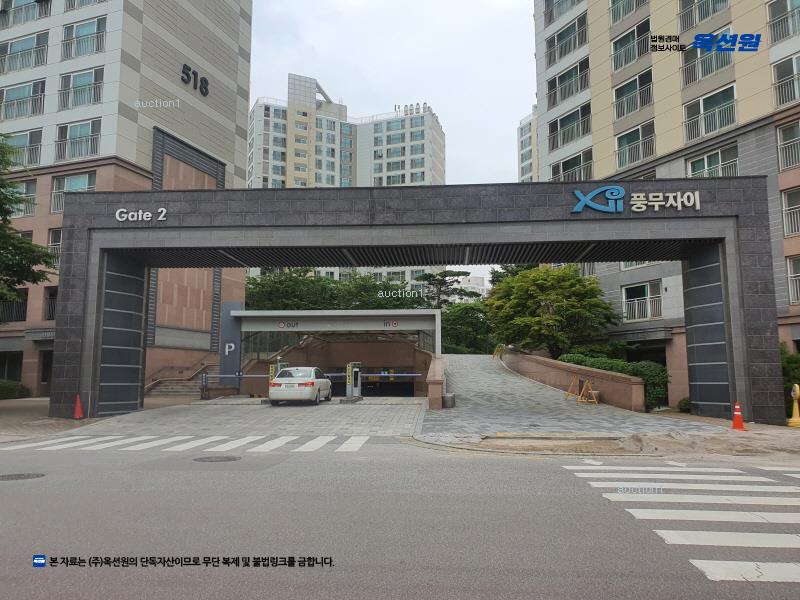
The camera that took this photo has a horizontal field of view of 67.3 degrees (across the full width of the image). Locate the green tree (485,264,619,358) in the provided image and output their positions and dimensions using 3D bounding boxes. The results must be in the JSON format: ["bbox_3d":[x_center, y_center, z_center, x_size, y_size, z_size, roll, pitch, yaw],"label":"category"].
[{"bbox_3d":[7.625,0.651,30.164,6.745,4.754,6.200,0,-7,0],"label":"green tree"}]

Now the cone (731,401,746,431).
[{"bbox_3d":[8.700,2.960,15.449,0.390,0.740,0.390,0,-7,0],"label":"cone"}]

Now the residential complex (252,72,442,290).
[{"bbox_3d":[-11.292,-13.477,120.703,40.000,56.500,22.000,1,-7,-5],"label":"residential complex"}]

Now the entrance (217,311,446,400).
[{"bbox_3d":[-3.155,2.790,29.636,10.430,4.119,4.500,-1,-7,4],"label":"entrance"}]

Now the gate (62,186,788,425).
[{"bbox_3d":[0.143,0.225,19.437,21.372,7.111,3.200,-1,-7,4],"label":"gate"}]

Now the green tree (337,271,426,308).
[{"bbox_3d":[-1.245,0.865,40.218,6.322,5.138,5.500,0,-7,0],"label":"green tree"}]

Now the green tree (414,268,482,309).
[{"bbox_3d":[3.513,0.644,44.280,4.883,6.019,4.600,0,-7,0],"label":"green tree"}]

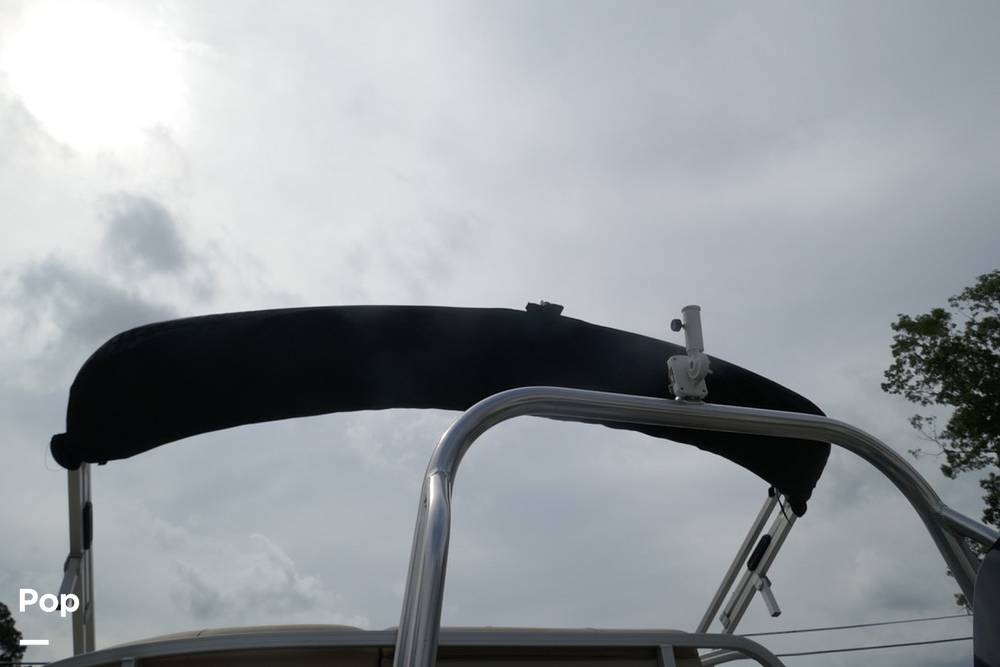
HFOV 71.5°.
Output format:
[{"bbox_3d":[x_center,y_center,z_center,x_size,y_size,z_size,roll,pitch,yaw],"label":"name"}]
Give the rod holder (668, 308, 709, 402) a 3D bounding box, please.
[{"bbox_3d":[0.332,0.033,1.250,0.068,0.178,0.075,8,-27,-16],"label":"rod holder"}]

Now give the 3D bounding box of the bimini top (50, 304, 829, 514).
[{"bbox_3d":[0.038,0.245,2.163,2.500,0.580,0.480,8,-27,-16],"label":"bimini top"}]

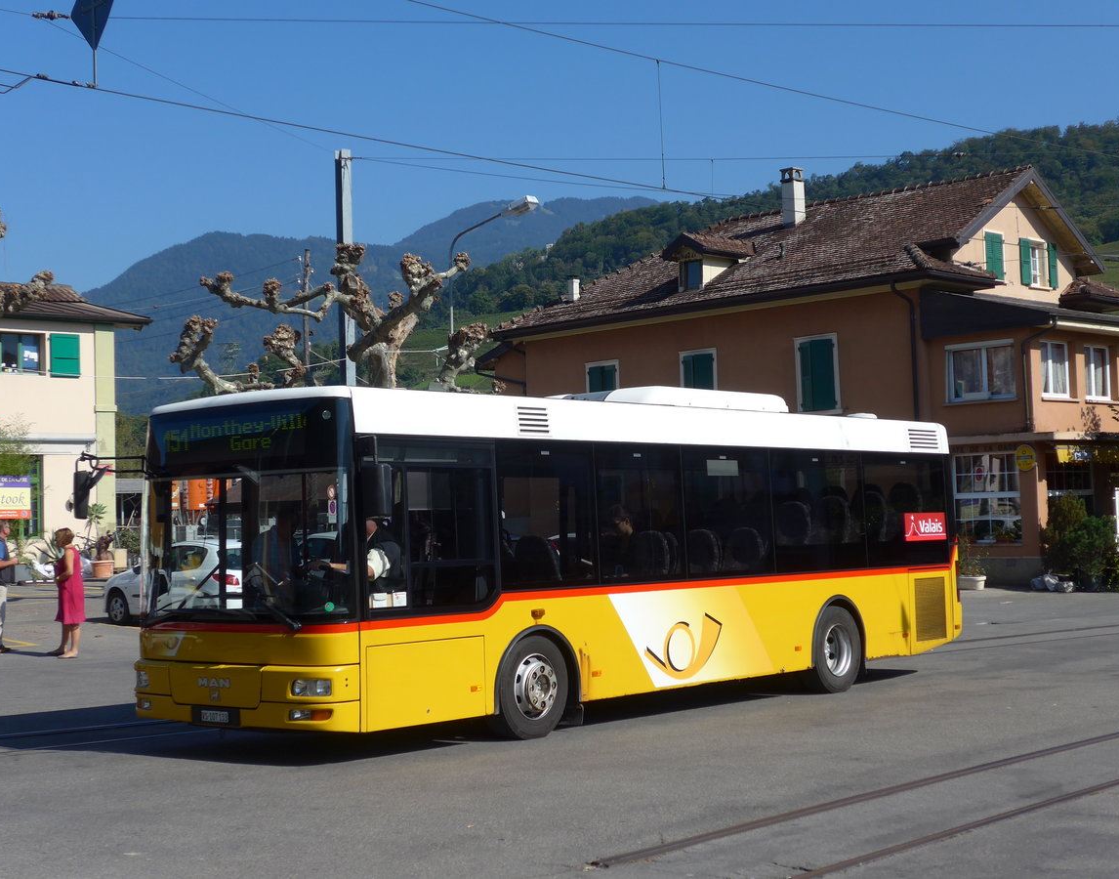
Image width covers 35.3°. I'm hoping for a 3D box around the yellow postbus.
[{"bbox_3d":[0.581,1.107,17.014,2.410,2.920,9.380,-5,-5,40],"label":"yellow postbus"}]

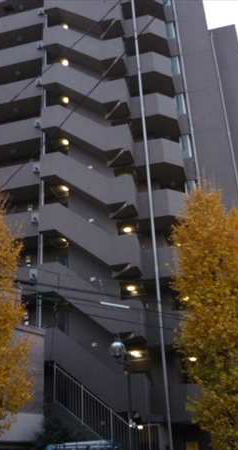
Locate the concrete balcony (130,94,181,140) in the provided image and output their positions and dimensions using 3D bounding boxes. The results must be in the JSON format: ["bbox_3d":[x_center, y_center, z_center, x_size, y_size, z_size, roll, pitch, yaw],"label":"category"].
[{"bbox_3d":[1.893,-5.623,24.963,2.170,1.363,1.904,-9,-27,12],"label":"concrete balcony"}]

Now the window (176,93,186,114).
[{"bbox_3d":[3.369,-6.547,26.360,0.414,1.434,0.112,-9,-27,12],"label":"window"}]

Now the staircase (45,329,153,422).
[{"bbox_3d":[-0.987,5.674,18.699,4.368,3.498,1.316,-9,-27,12],"label":"staircase"}]

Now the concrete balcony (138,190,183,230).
[{"bbox_3d":[2.166,-0.611,22.480,2.170,1.363,1.904,-9,-27,12],"label":"concrete balcony"}]

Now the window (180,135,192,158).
[{"bbox_3d":[3.506,-4.041,25.119,0.414,1.434,0.112,-9,-27,12],"label":"window"}]

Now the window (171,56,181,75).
[{"bbox_3d":[3.232,-9.053,27.602,0.414,1.434,0.112,-9,-27,12],"label":"window"}]

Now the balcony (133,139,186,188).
[{"bbox_3d":[2.030,-3.117,23.721,2.170,1.363,1.904,-9,-27,12],"label":"balcony"}]

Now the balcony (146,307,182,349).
[{"bbox_3d":[2.440,4.401,19.996,2.170,1.363,1.904,-9,-27,12],"label":"balcony"}]

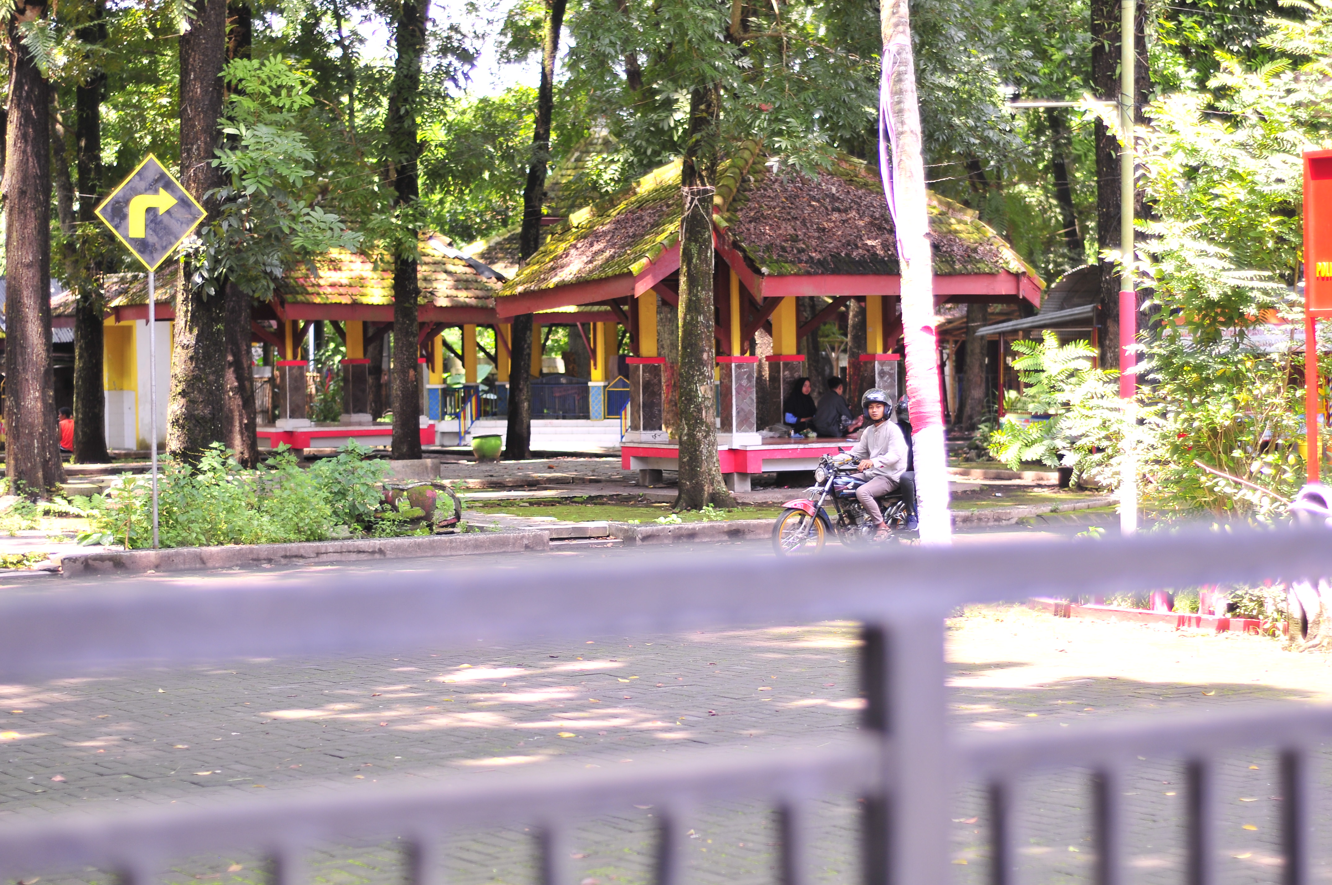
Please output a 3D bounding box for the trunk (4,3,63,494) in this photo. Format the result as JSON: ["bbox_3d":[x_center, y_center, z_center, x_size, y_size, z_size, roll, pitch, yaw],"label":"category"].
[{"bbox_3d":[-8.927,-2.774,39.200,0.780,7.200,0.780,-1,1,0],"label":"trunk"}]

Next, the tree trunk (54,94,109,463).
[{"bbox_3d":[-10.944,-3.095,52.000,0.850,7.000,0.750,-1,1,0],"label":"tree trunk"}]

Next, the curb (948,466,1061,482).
[{"bbox_3d":[4.857,0.486,39.800,0.220,0.180,2.700,-2,1,-32],"label":"curb"}]

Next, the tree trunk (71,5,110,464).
[{"bbox_3d":[-10.580,-3.859,51.000,0.660,8.500,0.660,-1,1,0],"label":"tree trunk"}]

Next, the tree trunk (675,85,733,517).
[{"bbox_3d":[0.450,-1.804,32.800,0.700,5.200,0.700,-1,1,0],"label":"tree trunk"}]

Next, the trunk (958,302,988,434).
[{"bbox_3d":[6.635,-1.656,60.000,0.600,2.900,0.600,-1,1,0],"label":"trunk"}]

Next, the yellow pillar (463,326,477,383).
[{"bbox_3d":[-3.559,-1.631,50.500,0.240,1.150,0.240,-1,2,-4],"label":"yellow pillar"}]

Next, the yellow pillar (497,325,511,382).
[{"bbox_3d":[-3.128,-1.774,53.500,0.190,1.230,0.190,0,2,20],"label":"yellow pillar"}]

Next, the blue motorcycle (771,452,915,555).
[{"bbox_3d":[1.886,0.572,26.200,1.950,1.070,0.730,-2,1,-30],"label":"blue motorcycle"}]

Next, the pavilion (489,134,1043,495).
[{"bbox_3d":[1.375,-1.920,38.600,6.200,5.000,6.200,-2,1,-29],"label":"pavilion"}]

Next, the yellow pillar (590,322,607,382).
[{"bbox_3d":[-1.591,-2.162,65.500,0.260,1.500,0.260,-1,1,21],"label":"yellow pillar"}]

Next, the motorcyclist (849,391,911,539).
[{"bbox_3d":[1.972,0.197,26.200,0.720,1.410,0.580,-2,1,-40],"label":"motorcyclist"}]

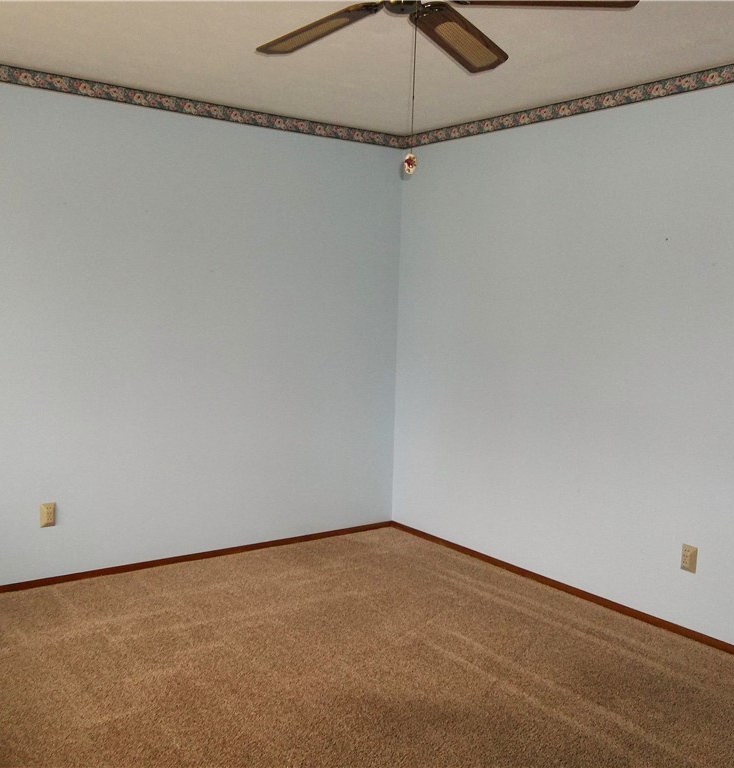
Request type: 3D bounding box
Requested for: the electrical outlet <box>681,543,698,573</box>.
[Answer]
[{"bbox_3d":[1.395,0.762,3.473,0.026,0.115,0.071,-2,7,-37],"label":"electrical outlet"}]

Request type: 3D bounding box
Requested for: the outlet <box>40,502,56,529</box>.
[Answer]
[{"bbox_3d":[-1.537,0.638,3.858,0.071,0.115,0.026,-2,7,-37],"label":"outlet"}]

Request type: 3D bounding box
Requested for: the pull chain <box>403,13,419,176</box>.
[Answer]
[{"bbox_3d":[0.115,-0.715,1.963,0.030,0.394,0.028,2,6,0],"label":"pull chain"}]

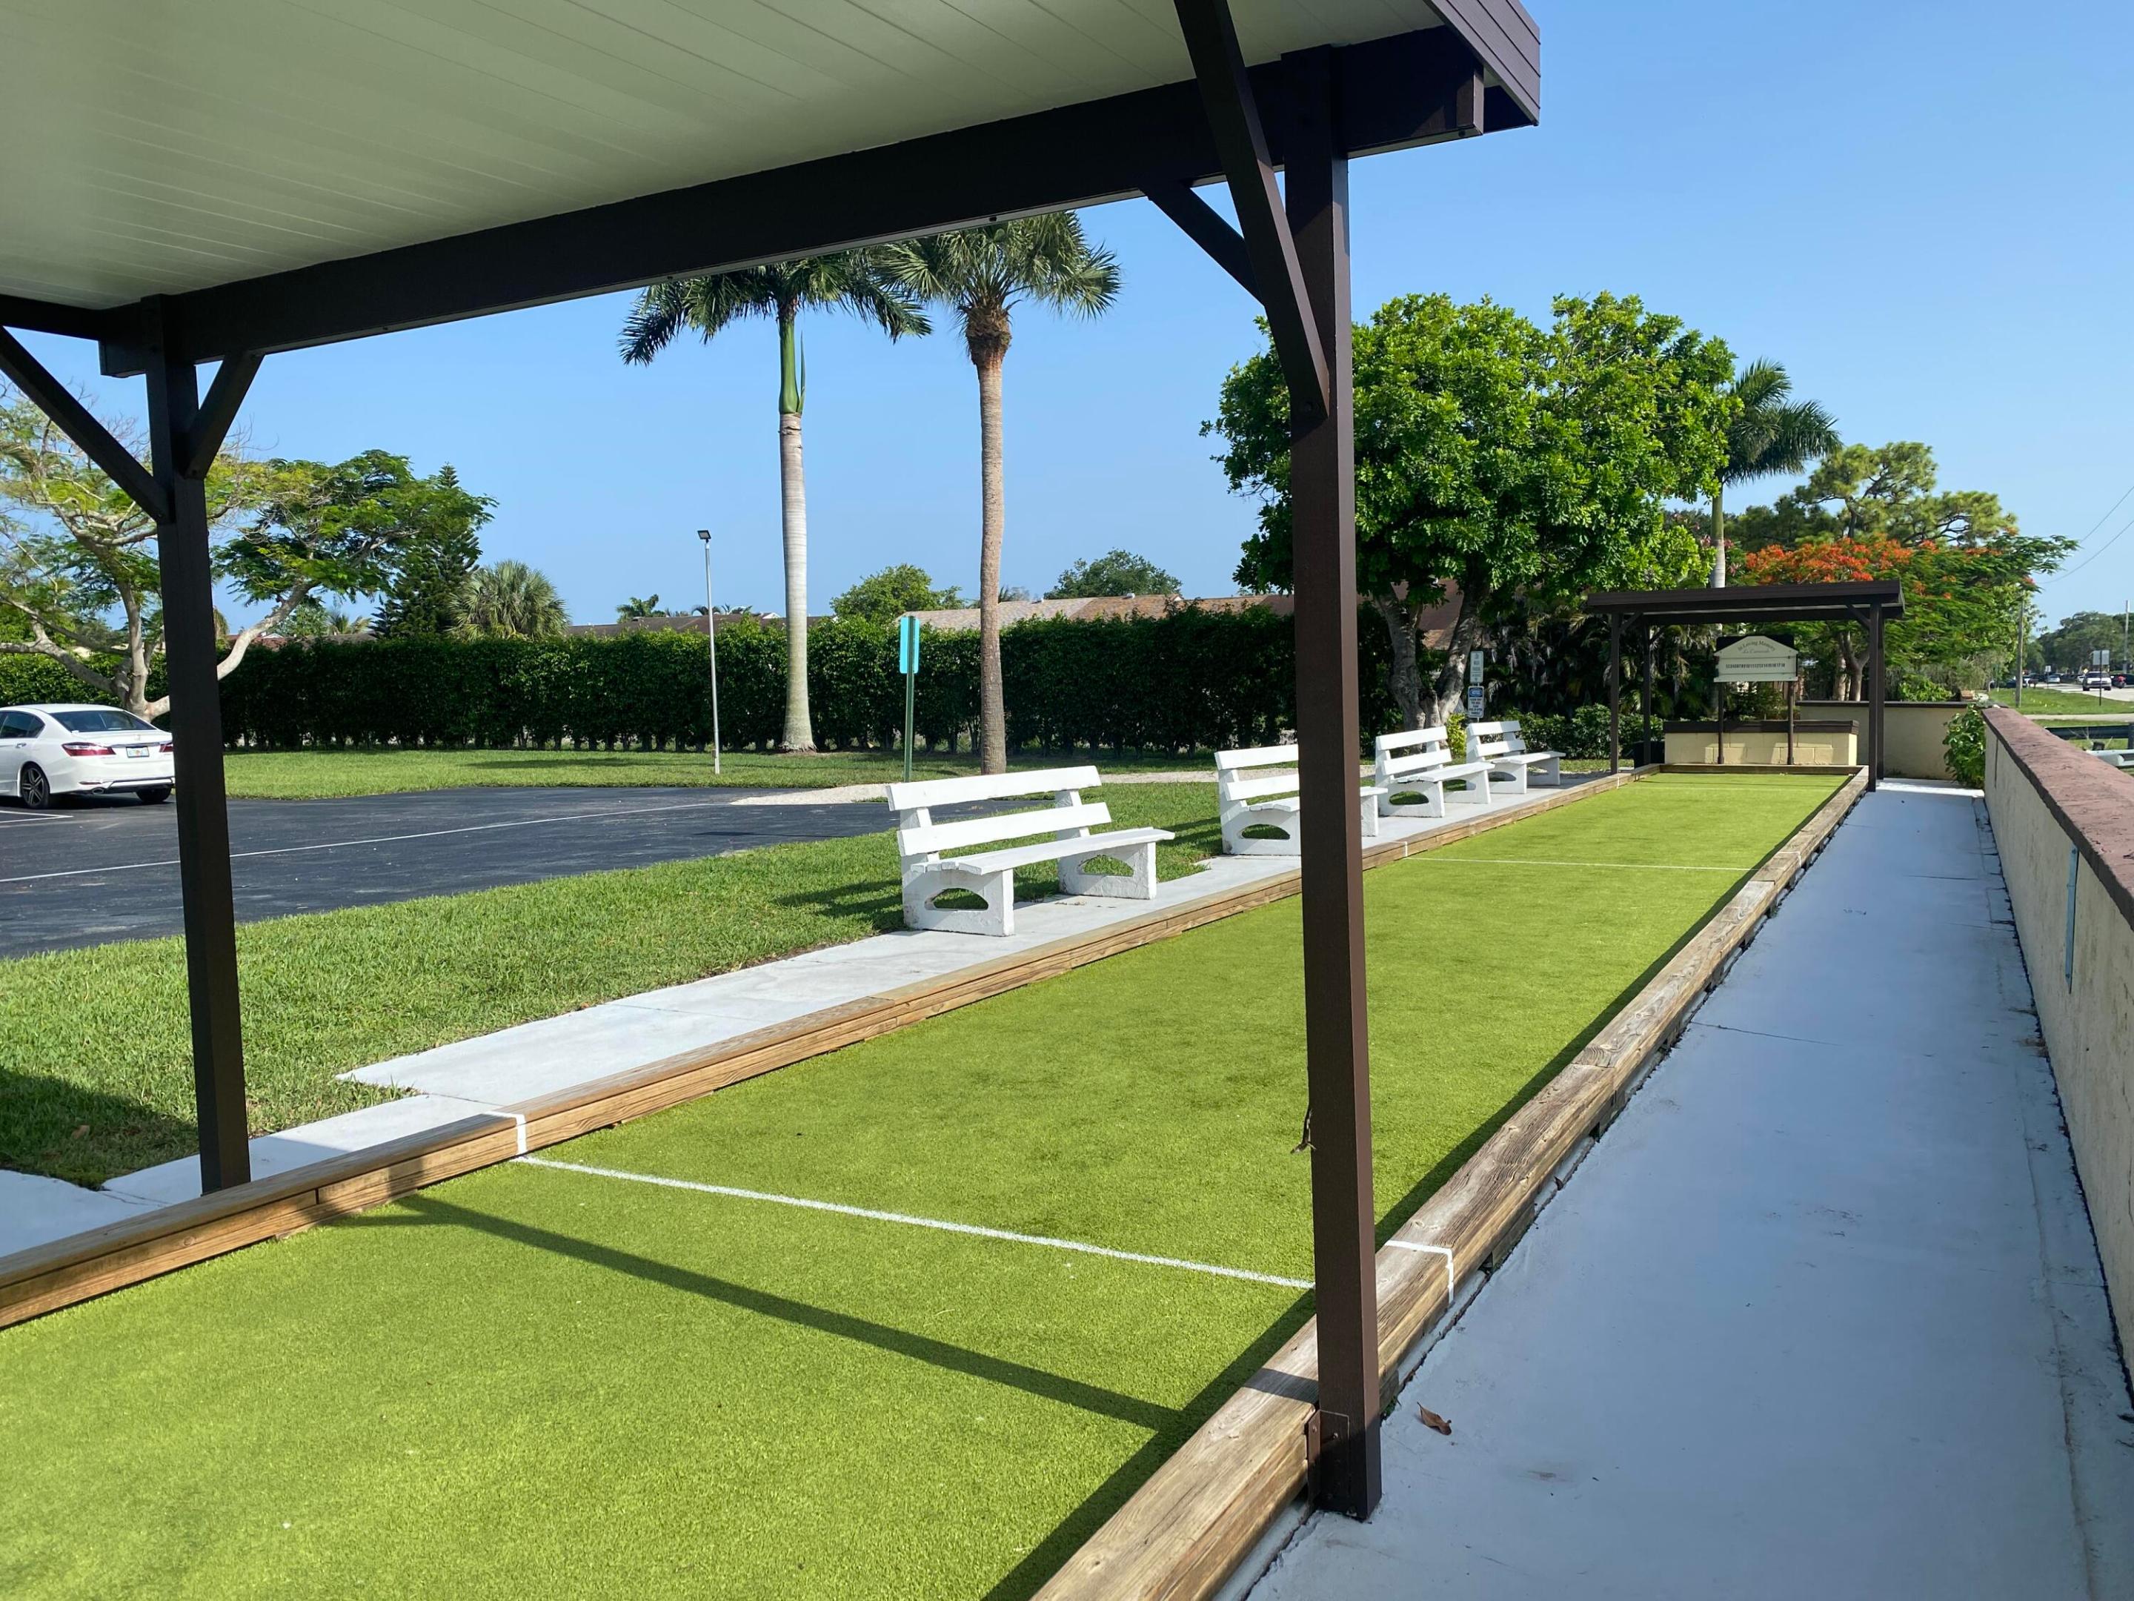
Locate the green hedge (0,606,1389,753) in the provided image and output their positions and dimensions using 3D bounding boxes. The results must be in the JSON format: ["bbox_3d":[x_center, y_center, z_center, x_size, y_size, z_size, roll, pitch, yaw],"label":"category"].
[{"bbox_3d":[-12.866,-2.739,43.721,47.407,3.000,1.700,0,4,29],"label":"green hedge"}]

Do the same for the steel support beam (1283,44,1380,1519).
[{"bbox_3d":[0.489,0.006,2.935,0.090,2.641,0.090,0,4,29],"label":"steel support beam"}]

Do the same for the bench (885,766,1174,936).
[{"bbox_3d":[-0.156,0.271,10.014,0.763,0.852,2.462,1,4,29],"label":"bench"}]

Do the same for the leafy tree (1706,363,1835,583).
[{"bbox_3d":[18.228,-7.065,44.324,6.200,10.104,6.200,-1,4,0],"label":"leafy tree"}]

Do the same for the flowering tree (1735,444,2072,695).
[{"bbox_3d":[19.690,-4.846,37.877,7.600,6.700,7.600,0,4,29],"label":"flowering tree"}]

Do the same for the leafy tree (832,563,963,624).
[{"bbox_3d":[-6.388,-5.641,59.877,5.300,6.500,5.300,0,4,29],"label":"leafy tree"}]

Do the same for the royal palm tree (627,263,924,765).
[{"bbox_3d":[-6.342,-7.139,36.394,7.000,12.301,7.000,-1,4,0],"label":"royal palm tree"}]

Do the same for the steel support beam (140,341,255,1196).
[{"bbox_3d":[-2.472,-0.095,4.558,0.090,2.511,0.090,0,4,29],"label":"steel support beam"}]

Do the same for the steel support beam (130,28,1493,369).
[{"bbox_3d":[-0.996,-1.241,3.573,3.869,0.185,0.075,2,5,29],"label":"steel support beam"}]

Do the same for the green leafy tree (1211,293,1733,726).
[{"bbox_3d":[7.304,-4.893,29.326,9.000,8.400,8.600,0,4,29],"label":"green leafy tree"}]

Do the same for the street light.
[{"bbox_3d":[-6.350,-2.638,28.500,0.250,4.330,0.250,-5,5,-41],"label":"street light"}]

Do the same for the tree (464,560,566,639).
[{"bbox_3d":[-16.233,-4.247,47.181,3.600,5.647,3.600,-1,4,0],"label":"tree"}]

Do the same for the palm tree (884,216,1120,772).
[{"bbox_3d":[-0.962,-5.467,26.824,4.100,10.121,4.100,-1,4,0],"label":"palm tree"}]

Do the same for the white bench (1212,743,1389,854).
[{"bbox_3d":[2.103,-0.047,14.083,0.763,0.852,2.462,1,4,29],"label":"white bench"}]

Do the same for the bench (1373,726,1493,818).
[{"bbox_3d":[4.042,-0.320,17.575,0.763,0.852,2.462,1,4,29],"label":"bench"}]

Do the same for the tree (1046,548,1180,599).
[{"bbox_3d":[2.247,-7.722,75.258,6.800,8.056,6.800,-1,4,0],"label":"tree"}]

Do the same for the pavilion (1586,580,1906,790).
[{"bbox_3d":[10.486,-1.719,24.551,4.100,2.880,3.850,0,4,29],"label":"pavilion"}]

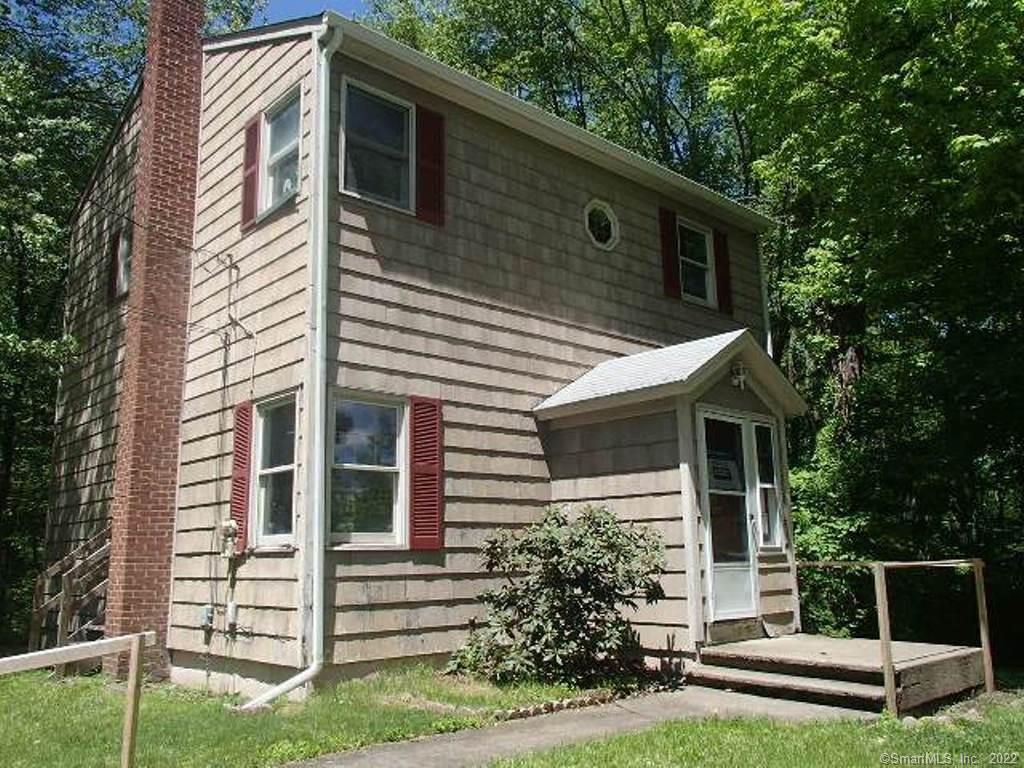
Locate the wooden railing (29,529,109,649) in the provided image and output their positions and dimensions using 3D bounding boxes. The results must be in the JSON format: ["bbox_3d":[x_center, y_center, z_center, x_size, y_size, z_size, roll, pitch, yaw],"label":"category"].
[{"bbox_3d":[-4.793,2.365,9.412,0.891,1.593,1.080,9,-16,-42],"label":"wooden railing"}]

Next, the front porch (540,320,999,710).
[{"bbox_3d":[2.307,1.066,8.239,2.700,3.463,3.780,9,-16,-42],"label":"front porch"}]

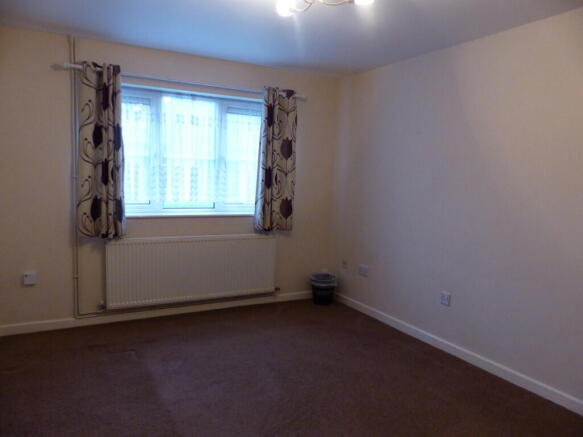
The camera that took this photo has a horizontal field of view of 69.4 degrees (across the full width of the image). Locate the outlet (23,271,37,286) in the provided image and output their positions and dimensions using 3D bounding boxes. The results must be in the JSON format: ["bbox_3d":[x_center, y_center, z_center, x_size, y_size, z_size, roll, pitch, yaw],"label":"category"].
[{"bbox_3d":[-2.090,0.482,3.372,0.086,0.092,0.028,-1,6,-27],"label":"outlet"}]

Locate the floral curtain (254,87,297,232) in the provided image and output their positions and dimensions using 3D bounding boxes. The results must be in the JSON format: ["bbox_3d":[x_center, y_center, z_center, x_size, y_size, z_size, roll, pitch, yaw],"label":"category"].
[{"bbox_3d":[-0.158,-0.563,4.182,0.371,1.380,0.120,-1,6,-27],"label":"floral curtain"}]

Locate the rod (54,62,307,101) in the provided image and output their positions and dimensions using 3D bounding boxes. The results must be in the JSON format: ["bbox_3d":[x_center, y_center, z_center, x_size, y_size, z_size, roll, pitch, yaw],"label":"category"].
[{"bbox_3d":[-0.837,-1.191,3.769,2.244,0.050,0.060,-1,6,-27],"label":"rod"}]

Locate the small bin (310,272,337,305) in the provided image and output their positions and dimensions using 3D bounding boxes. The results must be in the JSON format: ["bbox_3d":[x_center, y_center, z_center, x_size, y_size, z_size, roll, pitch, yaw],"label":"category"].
[{"bbox_3d":[0.341,0.759,4.509,0.276,0.281,0.276,2,5,0],"label":"small bin"}]

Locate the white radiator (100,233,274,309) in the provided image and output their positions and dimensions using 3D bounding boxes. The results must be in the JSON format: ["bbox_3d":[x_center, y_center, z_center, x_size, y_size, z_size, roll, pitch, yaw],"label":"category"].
[{"bbox_3d":[-0.872,0.473,3.938,1.569,0.582,0.090,-1,6,-27],"label":"white radiator"}]

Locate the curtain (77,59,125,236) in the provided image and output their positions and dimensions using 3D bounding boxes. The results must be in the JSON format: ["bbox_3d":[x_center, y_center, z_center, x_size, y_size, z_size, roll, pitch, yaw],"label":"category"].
[{"bbox_3d":[-1.552,-0.533,3.459,0.351,1.380,0.120,-1,6,-27],"label":"curtain"}]

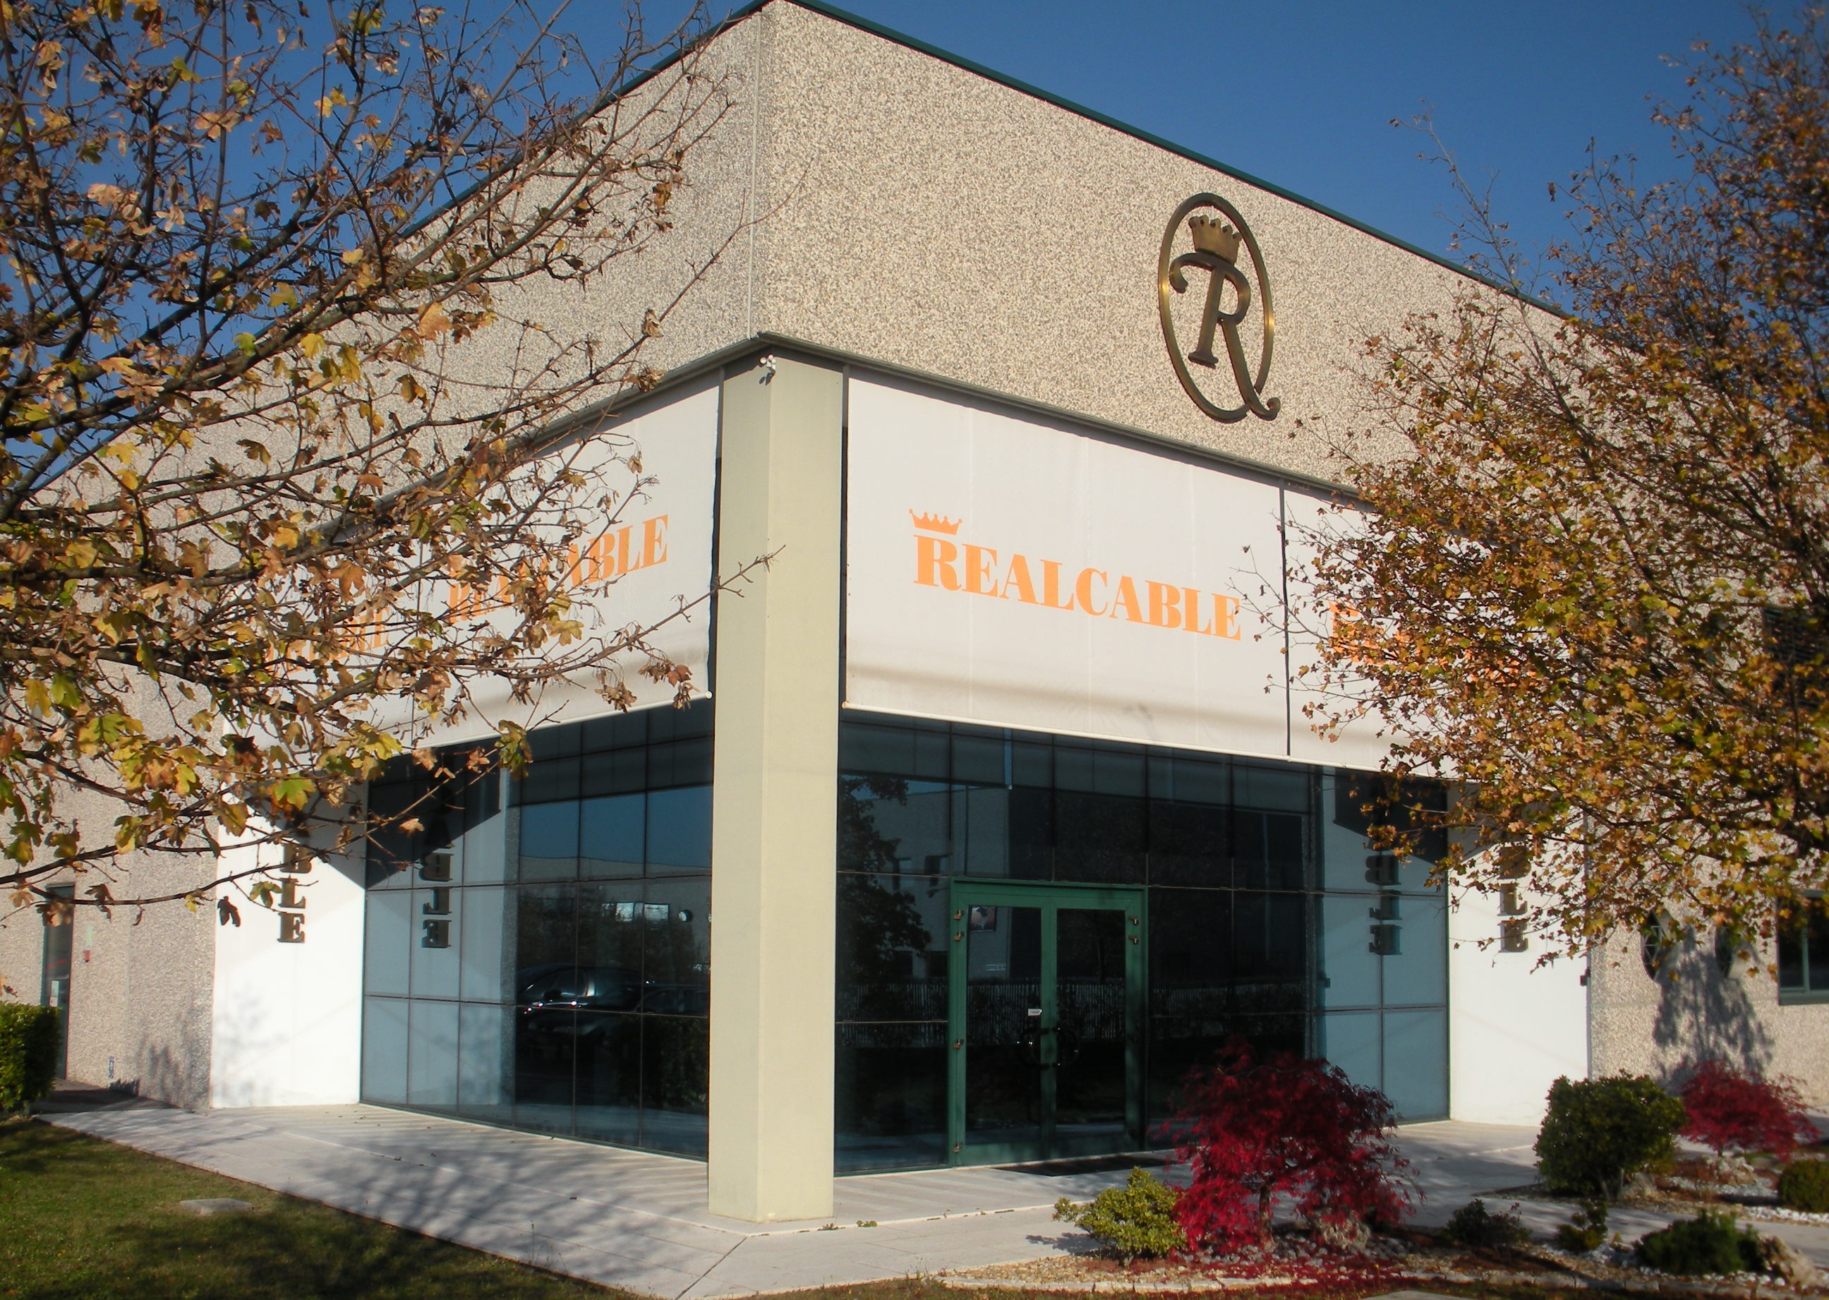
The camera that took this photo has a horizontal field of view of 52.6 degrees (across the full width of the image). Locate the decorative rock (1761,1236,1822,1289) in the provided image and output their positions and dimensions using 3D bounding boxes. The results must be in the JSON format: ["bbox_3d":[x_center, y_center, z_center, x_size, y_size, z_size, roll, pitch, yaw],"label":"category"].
[{"bbox_3d":[4.444,3.097,9.407,0.300,0.230,0.250,-4,-10,24],"label":"decorative rock"}]

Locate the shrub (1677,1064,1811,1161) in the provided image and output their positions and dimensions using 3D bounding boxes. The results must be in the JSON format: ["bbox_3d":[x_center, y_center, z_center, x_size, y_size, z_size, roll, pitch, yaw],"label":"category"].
[{"bbox_3d":[6.716,3.719,15.008,1.030,0.850,1.000,-4,-10,23],"label":"shrub"}]

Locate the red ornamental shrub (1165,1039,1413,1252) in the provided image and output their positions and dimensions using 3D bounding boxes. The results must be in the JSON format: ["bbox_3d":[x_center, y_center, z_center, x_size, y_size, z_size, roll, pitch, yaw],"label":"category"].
[{"bbox_3d":[2.142,2.824,10.637,1.350,1.200,1.300,-1,-10,11],"label":"red ornamental shrub"}]

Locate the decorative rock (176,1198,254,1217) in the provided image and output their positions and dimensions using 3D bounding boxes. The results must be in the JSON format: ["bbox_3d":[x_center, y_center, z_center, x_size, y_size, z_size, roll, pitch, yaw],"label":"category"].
[{"bbox_3d":[-4.502,3.604,11.923,0.370,0.070,0.400,8,-12,-39],"label":"decorative rock"}]

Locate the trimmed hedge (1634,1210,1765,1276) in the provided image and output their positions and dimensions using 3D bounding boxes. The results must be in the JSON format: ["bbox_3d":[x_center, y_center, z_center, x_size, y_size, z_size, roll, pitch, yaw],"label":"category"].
[{"bbox_3d":[4.183,3.124,9.880,0.660,0.340,0.600,-3,-10,22],"label":"trimmed hedge"}]

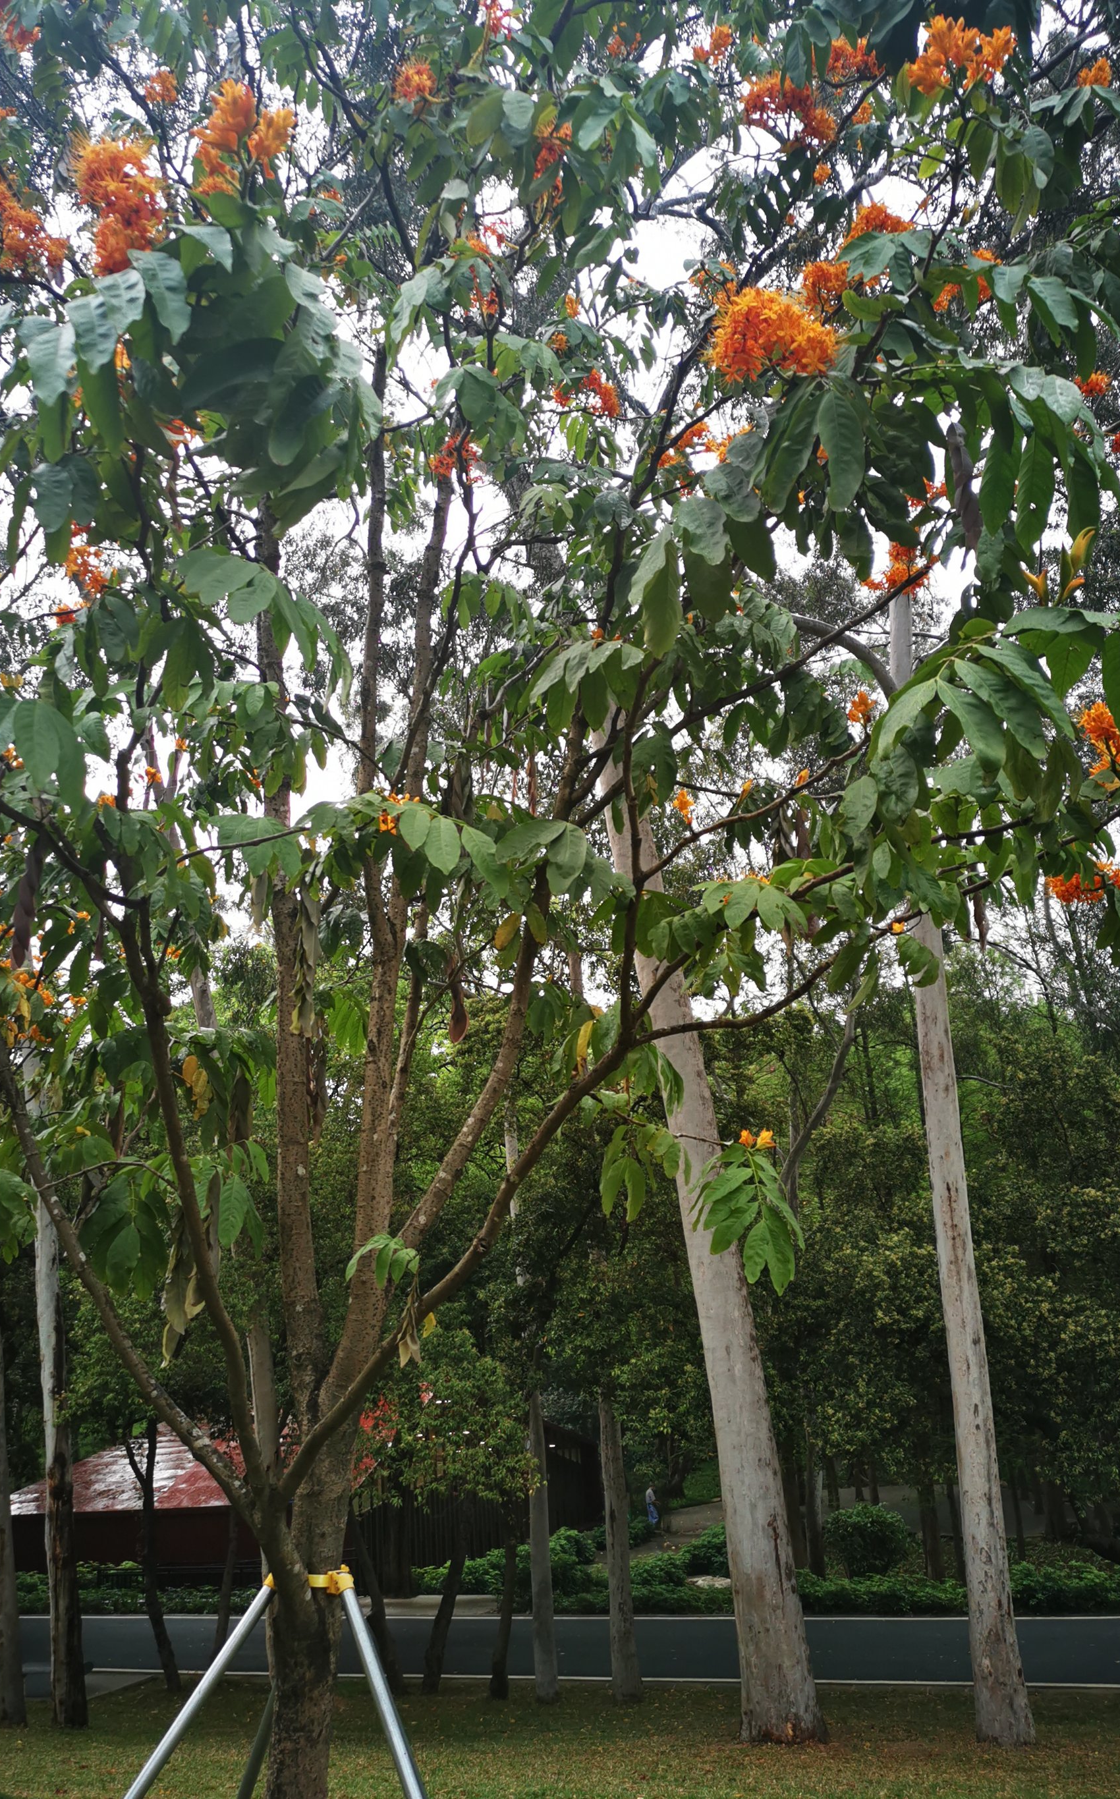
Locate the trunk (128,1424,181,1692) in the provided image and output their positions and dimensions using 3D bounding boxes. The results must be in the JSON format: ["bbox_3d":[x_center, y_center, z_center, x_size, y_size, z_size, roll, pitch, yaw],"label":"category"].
[{"bbox_3d":[-6.010,9.759,20.797,0.750,3.620,0.500,2,-20,-15],"label":"trunk"}]

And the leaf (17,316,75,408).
[{"bbox_3d":[-1.007,-1.054,2.750,0.105,0.190,0.060,5,-21,-22],"label":"leaf"}]

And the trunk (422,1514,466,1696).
[{"bbox_3d":[-1.126,6.924,13.823,0.180,1.574,0.180,8,-23,-1],"label":"trunk"}]

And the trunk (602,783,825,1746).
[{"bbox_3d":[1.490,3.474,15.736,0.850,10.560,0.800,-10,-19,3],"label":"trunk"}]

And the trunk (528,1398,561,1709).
[{"bbox_3d":[-0.250,9.208,19.963,0.420,4.020,0.400,-3,-19,-2],"label":"trunk"}]

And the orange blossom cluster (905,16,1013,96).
[{"bbox_3d":[0.856,-1.804,3.000,0.220,0.160,0.170,-13,-25,22],"label":"orange blossom cluster"}]

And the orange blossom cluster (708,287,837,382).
[{"bbox_3d":[0.417,-1.109,2.750,0.245,0.160,0.200,-7,-20,11],"label":"orange blossom cluster"}]

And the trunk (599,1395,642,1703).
[{"bbox_3d":[0.530,5.889,12.841,0.232,2.539,0.232,-4,-23,1],"label":"trunk"}]

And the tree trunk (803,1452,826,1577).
[{"bbox_3d":[3.773,9.105,20.790,0.250,1.775,0.250,-6,-23,8],"label":"tree trunk"}]

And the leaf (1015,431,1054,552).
[{"bbox_3d":[0.930,-0.800,2.750,0.075,0.265,0.050,-11,-21,21],"label":"leaf"}]

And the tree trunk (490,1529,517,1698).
[{"bbox_3d":[-0.504,6.751,13.272,0.160,1.391,0.160,3,-23,0],"label":"tree trunk"}]

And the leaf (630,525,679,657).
[{"bbox_3d":[0.196,-0.640,2.900,0.100,0.300,0.080,-5,-23,5],"label":"leaf"}]

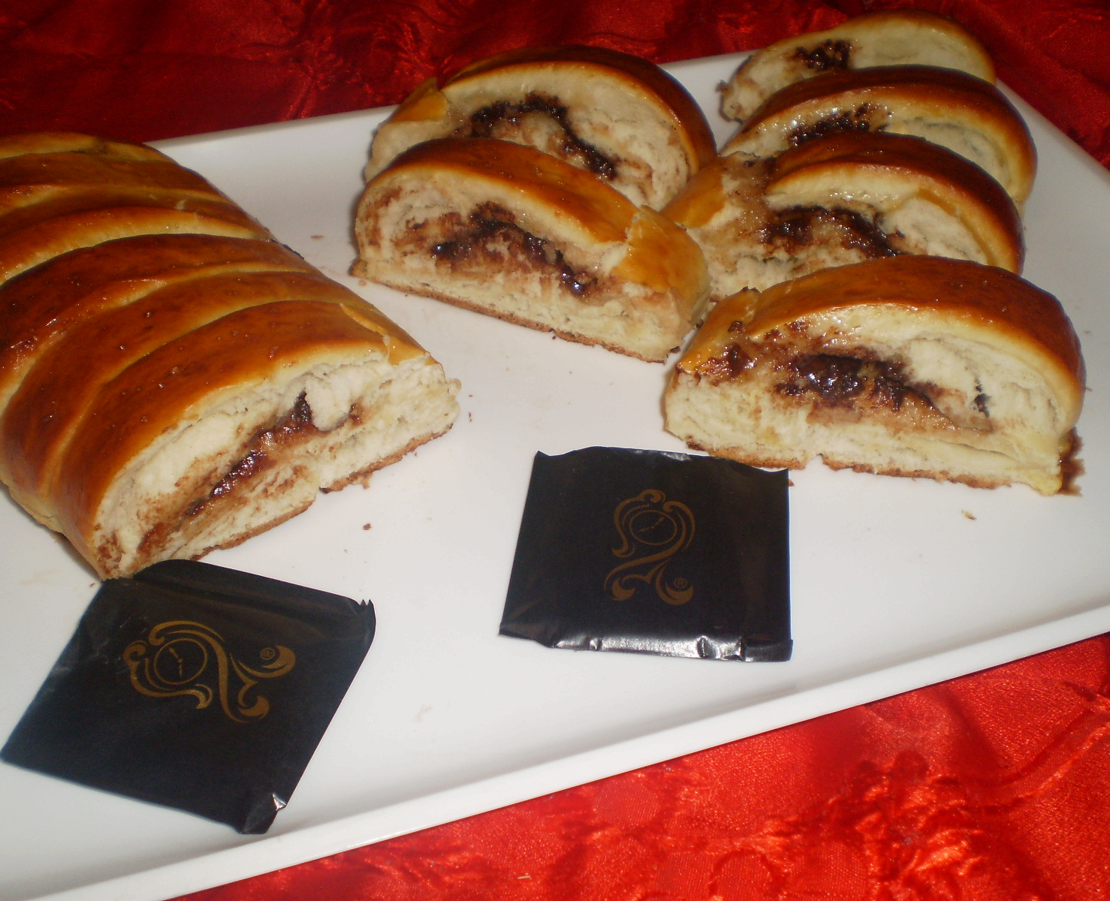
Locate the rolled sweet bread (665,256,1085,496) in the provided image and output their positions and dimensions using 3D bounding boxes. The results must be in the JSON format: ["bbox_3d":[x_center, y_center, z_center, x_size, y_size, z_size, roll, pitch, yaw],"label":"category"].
[{"bbox_3d":[0.071,-0.019,0.270,0.089,0.041,0.021,9,44,11],"label":"rolled sweet bread"}]

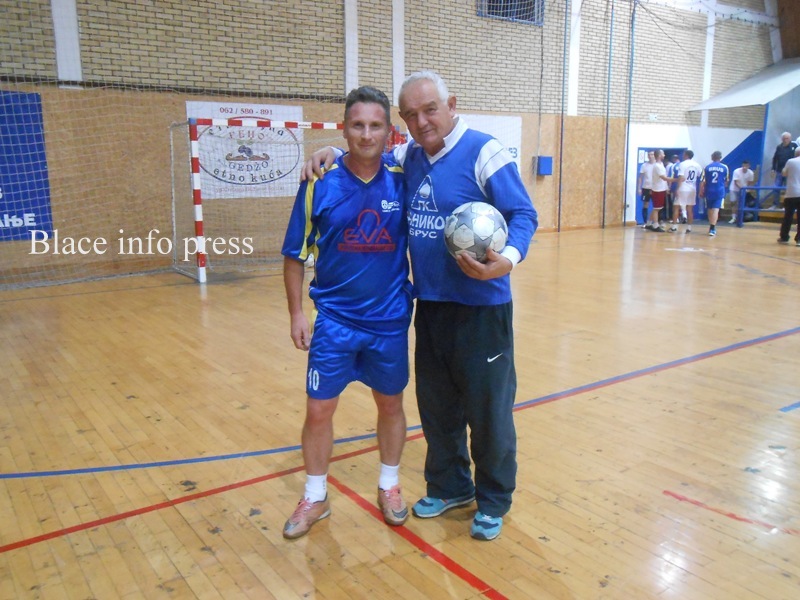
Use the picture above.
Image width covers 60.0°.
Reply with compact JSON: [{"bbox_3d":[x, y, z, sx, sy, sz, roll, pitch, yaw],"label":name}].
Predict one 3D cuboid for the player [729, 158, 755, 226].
[{"bbox_3d":[8.866,-2.768,17.926,0.580,1.600,0.620,6,12,33],"label":"player"}]

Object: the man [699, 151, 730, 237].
[{"bbox_3d":[6.960,-2.347,15.251,0.580,1.770,0.500,3,11,17],"label":"man"}]

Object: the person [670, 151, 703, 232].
[{"bbox_3d":[6.582,-2.467,15.845,0.560,1.800,0.460,-2,10,-7],"label":"person"}]

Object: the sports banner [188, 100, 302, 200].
[{"bbox_3d":[-2.532,-2.492,11.596,2.020,1.530,0.030,-8,13,-34],"label":"sports banner"}]

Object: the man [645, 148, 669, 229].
[{"bbox_3d":[6.012,-2.515,16.112,0.580,1.810,0.500,1,10,9],"label":"man"}]

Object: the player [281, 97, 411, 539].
[{"bbox_3d":[-0.217,0.056,2.653,0.540,1.700,0.400,-2,10,-8],"label":"player"}]

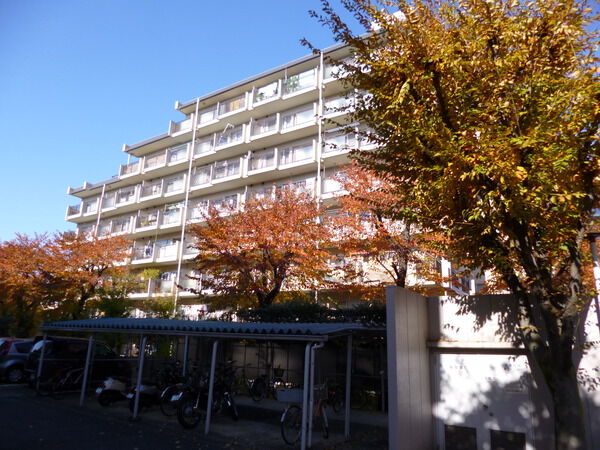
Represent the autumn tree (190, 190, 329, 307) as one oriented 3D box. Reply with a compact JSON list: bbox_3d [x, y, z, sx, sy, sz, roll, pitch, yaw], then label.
[{"bbox_3d":[-1.854,2.294,17.404,5.900,8.130,5.900,-8,-18,31],"label":"autumn tree"}]

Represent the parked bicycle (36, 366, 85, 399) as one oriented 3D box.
[{"bbox_3d":[-7.151,4.649,12.777,0.550,1.030,1.700,-8,-18,31],"label":"parked bicycle"}]

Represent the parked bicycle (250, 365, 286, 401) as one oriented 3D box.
[{"bbox_3d":[-0.965,4.971,13.198,0.550,1.050,1.720,-8,-18,31],"label":"parked bicycle"}]

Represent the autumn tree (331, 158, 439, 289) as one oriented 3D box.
[{"bbox_3d":[3.558,1.618,15.005,4.900,8.540,4.900,-8,-18,31],"label":"autumn tree"}]

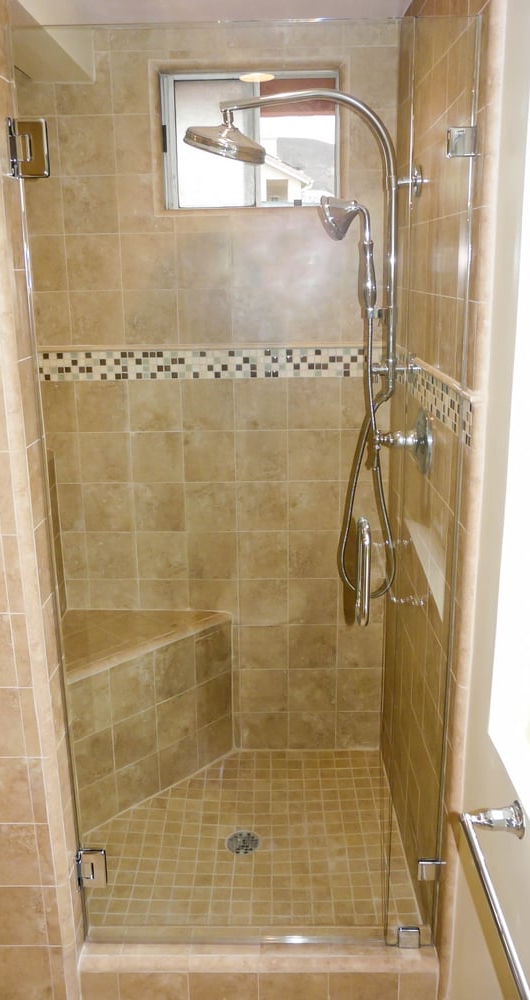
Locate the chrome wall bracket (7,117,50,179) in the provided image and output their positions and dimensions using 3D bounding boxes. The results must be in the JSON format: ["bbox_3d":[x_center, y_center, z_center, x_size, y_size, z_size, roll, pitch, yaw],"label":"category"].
[{"bbox_3d":[-0.400,-0.598,1.375,0.063,0.090,0.042,-1,15,1],"label":"chrome wall bracket"}]

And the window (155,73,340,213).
[{"bbox_3d":[-0.039,-0.979,2.212,0.482,0.355,0.060,-1,15,1],"label":"window"}]

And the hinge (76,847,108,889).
[{"bbox_3d":[-0.378,0.805,1.768,0.063,0.090,0.042,-1,15,1],"label":"hinge"}]

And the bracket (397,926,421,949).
[{"bbox_3d":[0.323,0.980,1.809,0.046,0.046,0.025,-1,15,1],"label":"bracket"}]

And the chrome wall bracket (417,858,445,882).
[{"bbox_3d":[0.355,0.806,1.759,0.047,0.045,0.025,-1,15,1],"label":"chrome wall bracket"}]

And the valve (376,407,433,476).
[{"bbox_3d":[0.314,-0.136,1.853,0.110,0.150,0.147,-1,15,0],"label":"valve"}]

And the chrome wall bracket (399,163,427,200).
[{"bbox_3d":[0.332,-0.741,1.877,0.048,0.070,0.070,-1,15,0],"label":"chrome wall bracket"}]

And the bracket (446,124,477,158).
[{"bbox_3d":[0.333,-0.604,1.365,0.049,0.046,0.025,-1,15,1],"label":"bracket"}]

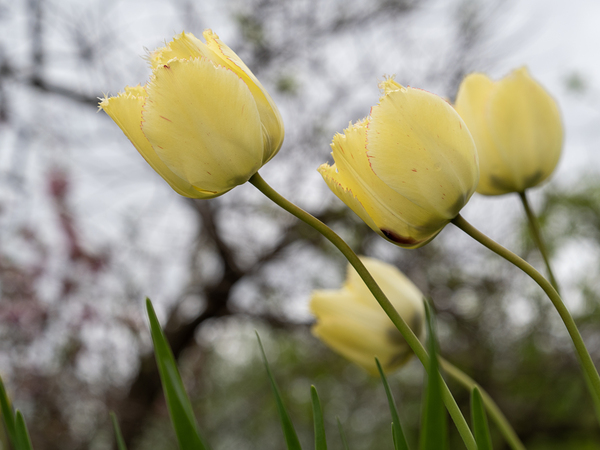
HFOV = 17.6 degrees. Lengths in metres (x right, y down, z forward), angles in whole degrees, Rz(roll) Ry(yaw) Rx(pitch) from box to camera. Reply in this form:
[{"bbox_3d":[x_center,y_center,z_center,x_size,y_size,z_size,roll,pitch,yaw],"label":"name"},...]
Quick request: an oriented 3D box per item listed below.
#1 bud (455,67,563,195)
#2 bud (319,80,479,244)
[{"bbox_3d":[0.110,-0.050,1.020,0.057,0.066,0.057,-6,-8,0],"label":"bud"},{"bbox_3d":[0.043,-0.025,0.800,0.065,0.062,0.062,41,0,20],"label":"bud"}]

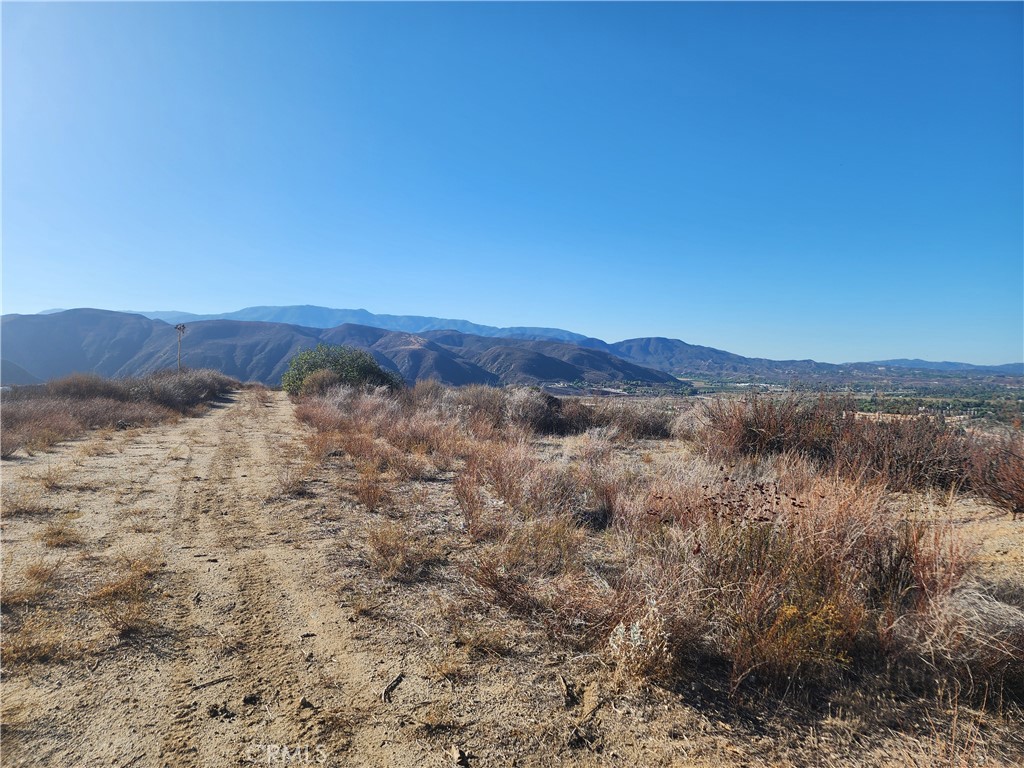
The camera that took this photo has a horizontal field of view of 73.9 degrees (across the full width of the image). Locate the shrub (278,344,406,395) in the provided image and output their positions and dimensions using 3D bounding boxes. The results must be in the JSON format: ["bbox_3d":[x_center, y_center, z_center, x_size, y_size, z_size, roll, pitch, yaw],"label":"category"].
[{"bbox_3d":[-7.894,-0.579,31.500,5.400,2.450,4.300,0,2,-14],"label":"shrub"}]

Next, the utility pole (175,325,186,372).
[{"bbox_3d":[-34.156,-2.373,70.124,1.150,7.500,0.700,-1,2,-26],"label":"utility pole"}]

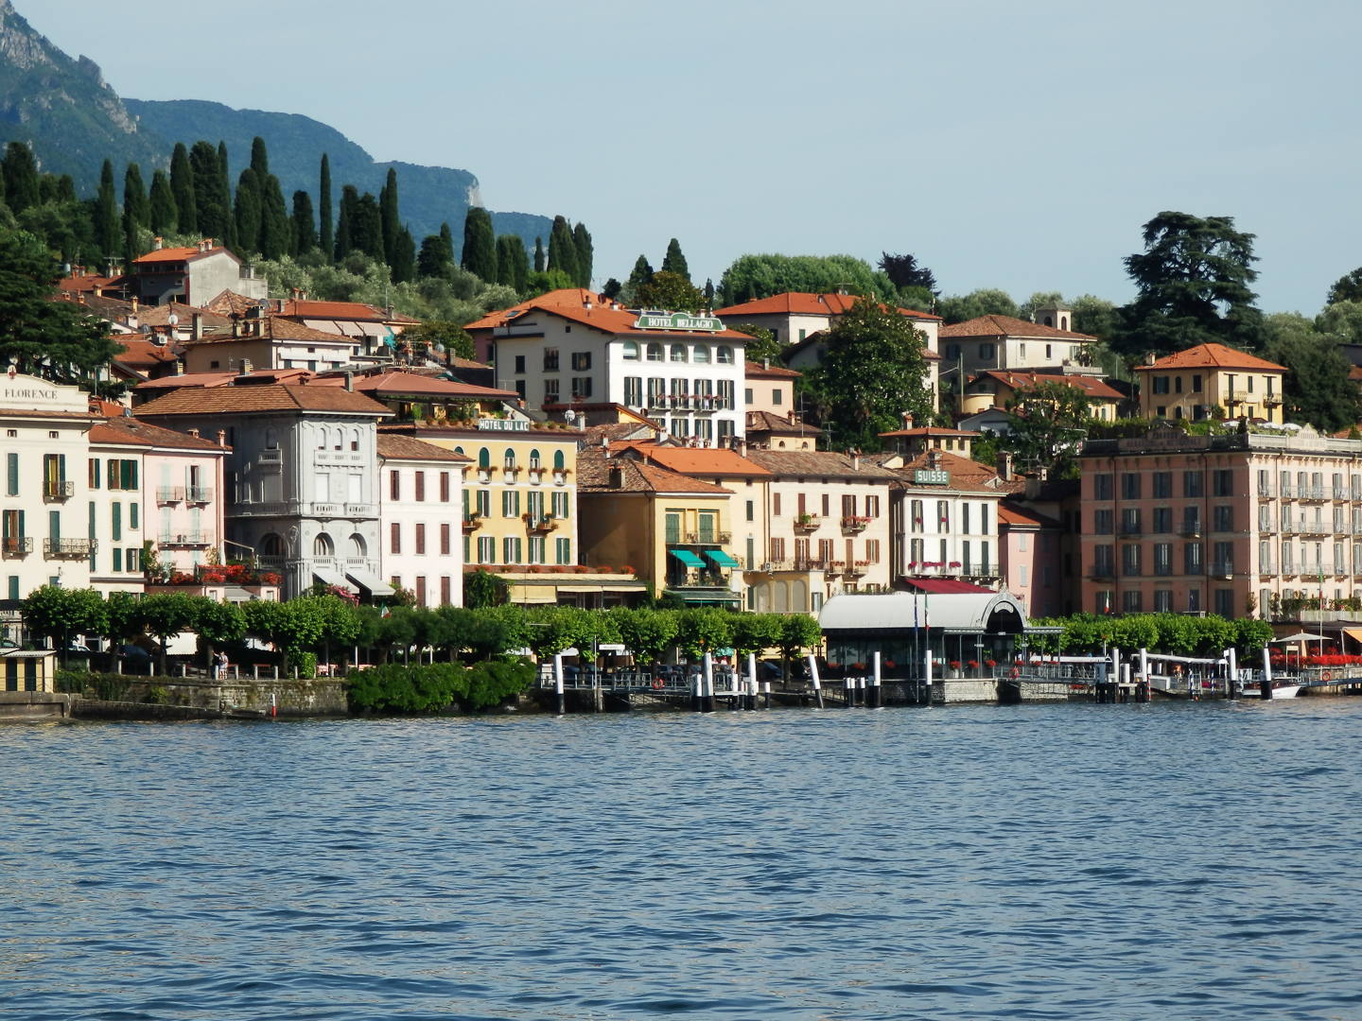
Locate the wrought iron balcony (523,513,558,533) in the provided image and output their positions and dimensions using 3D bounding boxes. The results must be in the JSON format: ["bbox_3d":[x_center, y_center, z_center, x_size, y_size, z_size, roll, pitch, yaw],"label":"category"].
[{"bbox_3d":[-9.793,0.919,463.786,0.800,1.300,2.300,-2,-2,40],"label":"wrought iron balcony"}]

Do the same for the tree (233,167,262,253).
[{"bbox_3d":[-43.506,-29.663,668.000,2.886,9.621,2.886,0,-1,0],"label":"tree"}]

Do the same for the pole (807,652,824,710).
[{"bbox_3d":[9.548,12.120,470.000,0.470,3.929,0.470,-8,0,0],"label":"pole"}]

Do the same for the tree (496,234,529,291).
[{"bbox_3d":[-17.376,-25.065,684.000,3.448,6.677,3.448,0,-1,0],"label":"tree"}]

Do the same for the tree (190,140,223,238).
[{"bbox_3d":[-46.034,-29.984,645.000,3.406,11.766,3.406,-1,-1,0],"label":"tree"}]

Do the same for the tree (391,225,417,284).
[{"bbox_3d":[-32.515,-29.769,780.000,3.120,7.239,3.120,-1,-1,0],"label":"tree"}]

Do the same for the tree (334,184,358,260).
[{"bbox_3d":[-32.513,-27.662,645.000,2.374,7.948,2.374,-1,-1,0],"label":"tree"}]

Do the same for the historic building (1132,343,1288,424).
[{"bbox_3d":[52.583,-12.065,661.819,9.700,8.900,13.300,-2,-2,37],"label":"historic building"}]

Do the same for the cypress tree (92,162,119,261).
[{"bbox_3d":[-55.736,-29.003,645.000,2.580,10.218,2.580,-1,-1,0],"label":"cypress tree"}]

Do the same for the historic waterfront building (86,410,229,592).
[{"bbox_3d":[-37.980,2.269,433.393,9.800,16.822,18.674,-1,-1,27],"label":"historic waterfront building"}]

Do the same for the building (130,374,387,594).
[{"bbox_3d":[-27.938,0.961,444.788,8.164,18.331,17.054,1,-2,-44],"label":"building"}]

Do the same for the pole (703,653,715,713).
[{"bbox_3d":[1.901,11.825,456.000,0.560,4.124,0.560,-2,0,0],"label":"pole"}]

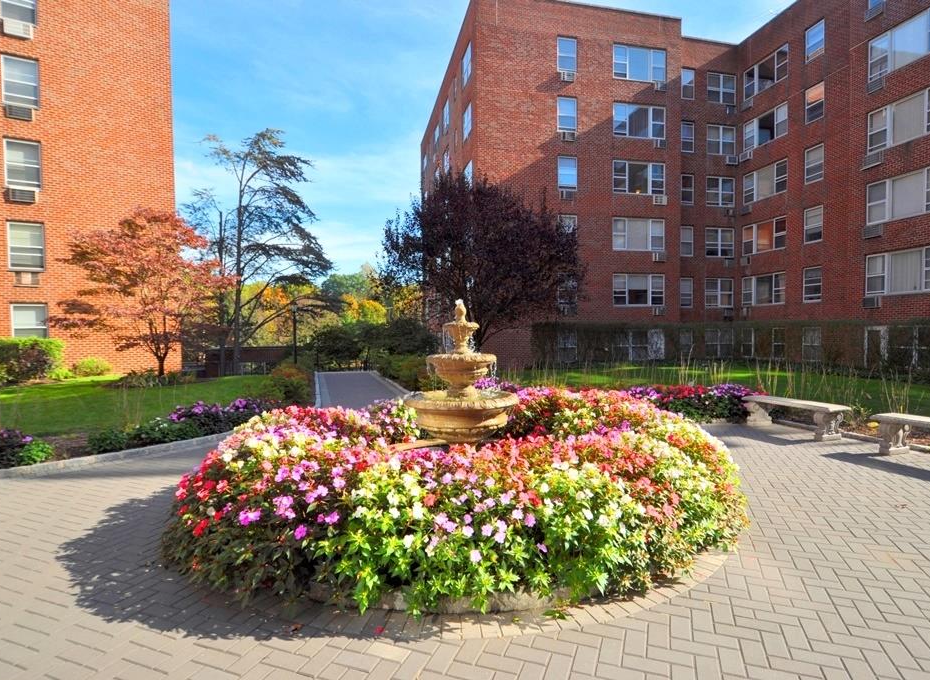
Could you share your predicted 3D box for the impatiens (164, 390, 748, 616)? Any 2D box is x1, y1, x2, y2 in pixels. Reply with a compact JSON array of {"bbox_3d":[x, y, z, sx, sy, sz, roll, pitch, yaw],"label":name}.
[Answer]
[{"bbox_3d":[-0.014,1.123,4.876,5.200,0.750,5.050,-1,1,0],"label":"impatiens"}]

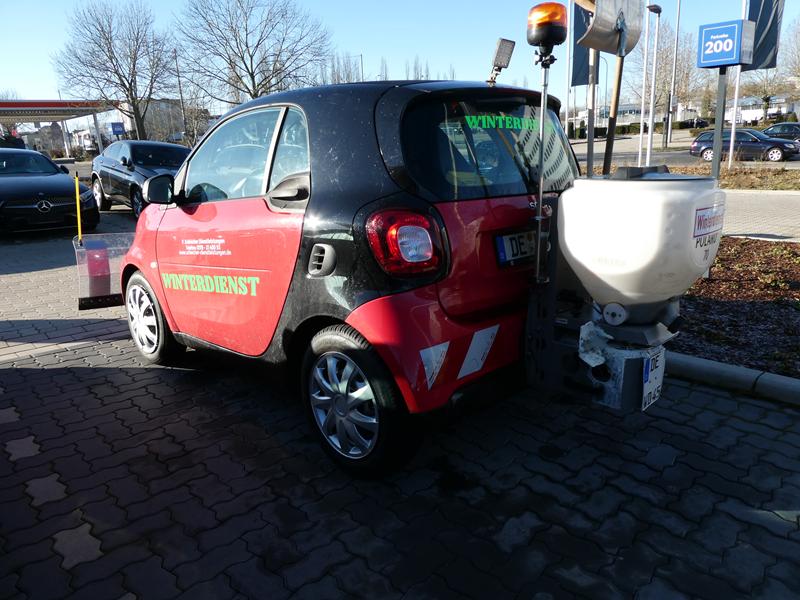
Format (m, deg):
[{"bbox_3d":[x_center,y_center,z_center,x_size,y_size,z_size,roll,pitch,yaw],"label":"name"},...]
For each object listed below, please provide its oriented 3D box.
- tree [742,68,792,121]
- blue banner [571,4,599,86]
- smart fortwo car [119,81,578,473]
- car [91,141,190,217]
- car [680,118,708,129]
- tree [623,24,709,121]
[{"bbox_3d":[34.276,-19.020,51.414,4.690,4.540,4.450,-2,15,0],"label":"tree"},{"bbox_3d":[8.022,-10.989,23.758,1.200,3.420,0.120,4,16,23],"label":"blue banner"},{"bbox_3d":[-0.391,-0.370,3.217,2.700,1.555,1.660,12,20,43],"label":"smart fortwo car"},{"bbox_3d":[-5.220,-2.650,11.880,1.840,1.480,4.720,-15,19,-39],"label":"car"},{"bbox_3d":[40.323,-24.243,75.812,4.400,1.460,1.800,-5,15,-10],"label":"car"},{"bbox_3d":[33.430,-27.964,68.563,10.850,11.140,9.980,-2,15,0],"label":"tree"}]

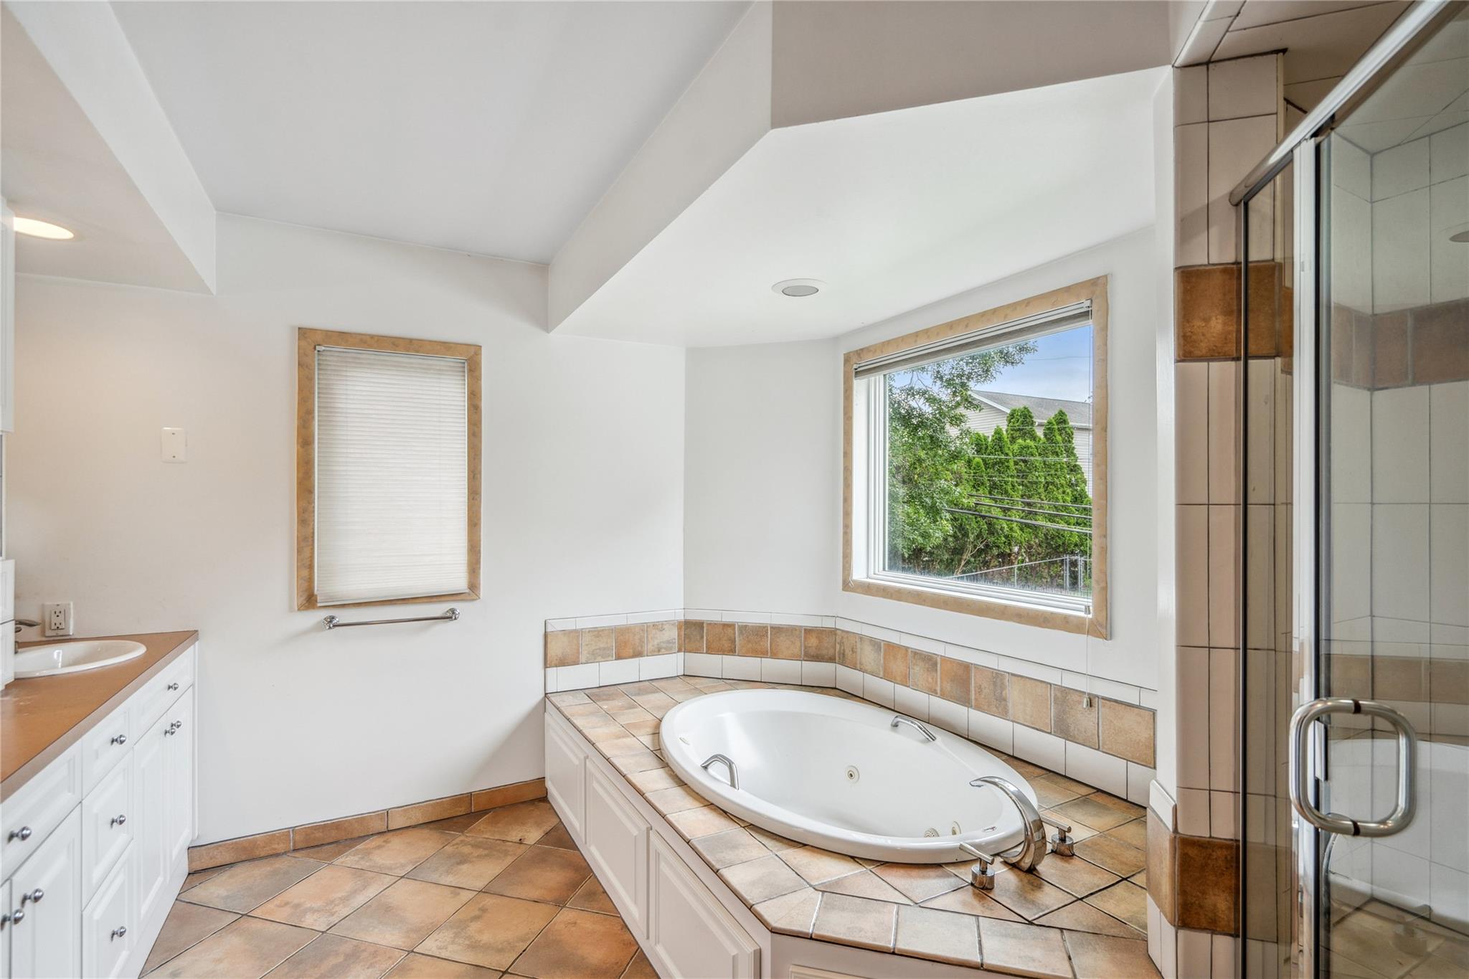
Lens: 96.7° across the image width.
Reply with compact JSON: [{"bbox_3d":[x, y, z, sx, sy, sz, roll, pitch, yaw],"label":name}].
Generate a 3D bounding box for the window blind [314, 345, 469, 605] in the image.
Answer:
[{"bbox_3d":[-1.413,-0.056,2.727,0.555,1.023,0.030,1,-1,-27],"label":"window blind"}]

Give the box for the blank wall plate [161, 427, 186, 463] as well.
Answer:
[{"bbox_3d":[-2.055,-0.163,2.394,0.072,0.120,0.007,0,-1,-29],"label":"blank wall plate"}]

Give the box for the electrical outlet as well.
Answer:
[{"bbox_3d":[-2.328,0.448,2.250,0.073,0.116,0.010,1,-1,-27],"label":"electrical outlet"}]

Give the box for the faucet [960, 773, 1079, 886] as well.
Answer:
[{"bbox_3d":[0.681,0.833,1.646,0.335,0.178,0.210,1,-1,-30],"label":"faucet"}]

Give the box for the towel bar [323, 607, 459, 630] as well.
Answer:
[{"bbox_3d":[-1.402,0.532,2.691,0.498,0.052,0.075,1,-1,-27],"label":"towel bar"}]

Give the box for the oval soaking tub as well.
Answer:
[{"bbox_3d":[0.311,1.144,2.276,1.040,0.500,1.480,1,-1,-30],"label":"oval soaking tub"}]

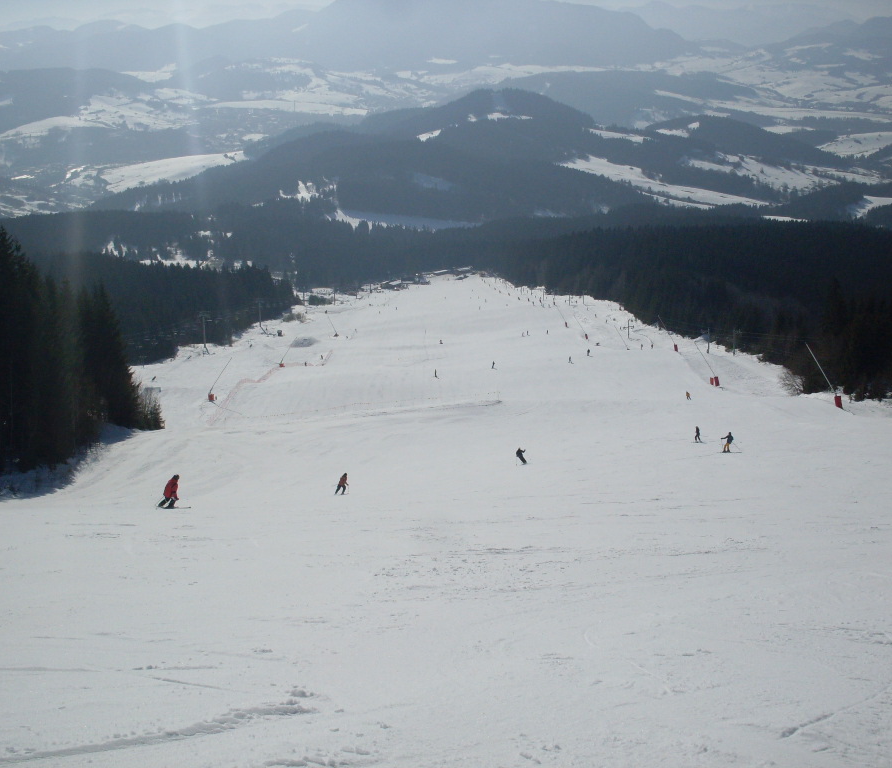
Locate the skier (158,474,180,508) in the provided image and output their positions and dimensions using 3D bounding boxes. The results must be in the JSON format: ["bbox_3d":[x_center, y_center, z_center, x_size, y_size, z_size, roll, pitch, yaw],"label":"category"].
[{"bbox_3d":[-12.053,4.686,49.000,0.850,1.550,0.600,-7,19,-21],"label":"skier"}]

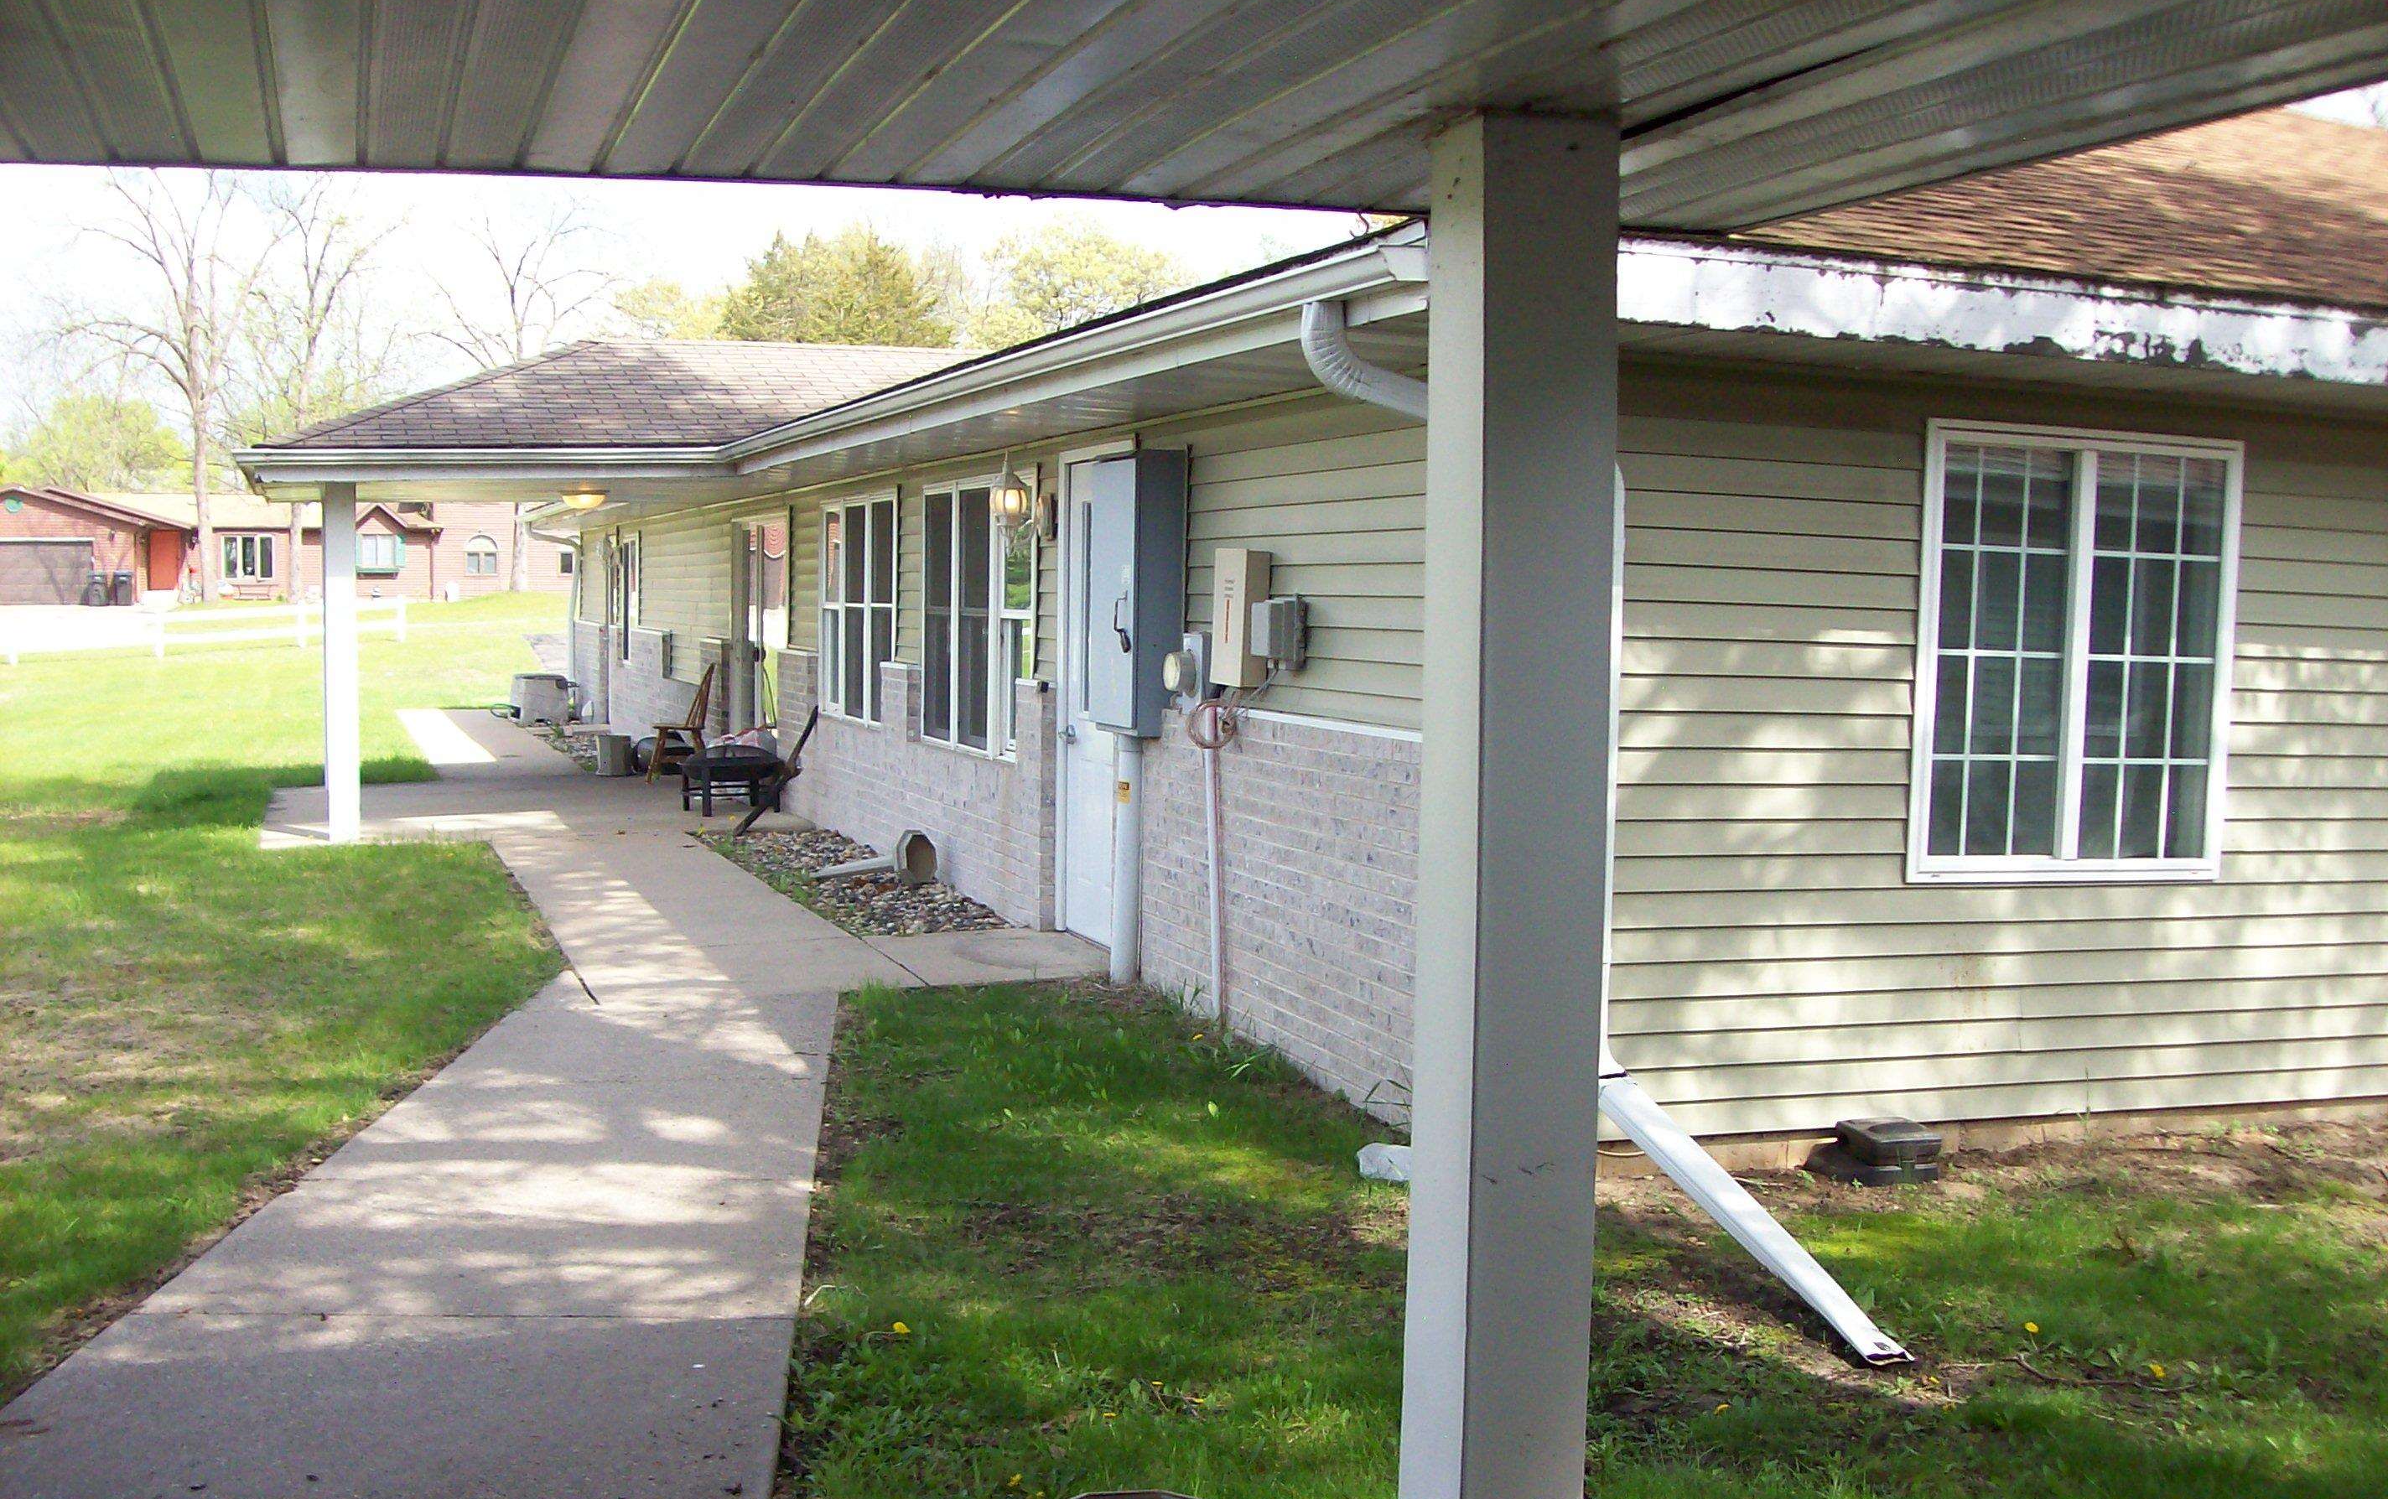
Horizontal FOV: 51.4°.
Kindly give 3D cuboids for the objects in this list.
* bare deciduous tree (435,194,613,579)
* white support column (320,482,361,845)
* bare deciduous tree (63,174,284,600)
[{"bbox_3d":[-20.830,-10.996,77.000,6.191,12.269,6.200,1,4,-15],"label":"bare deciduous tree"},{"bbox_3d":[-4.949,-0.507,14.424,0.190,2.120,0.190,0,4,-20],"label":"white support column"},{"bbox_3d":[-31.736,-11.951,77.000,7.406,14.758,7.200,0,4,-22],"label":"bare deciduous tree"}]

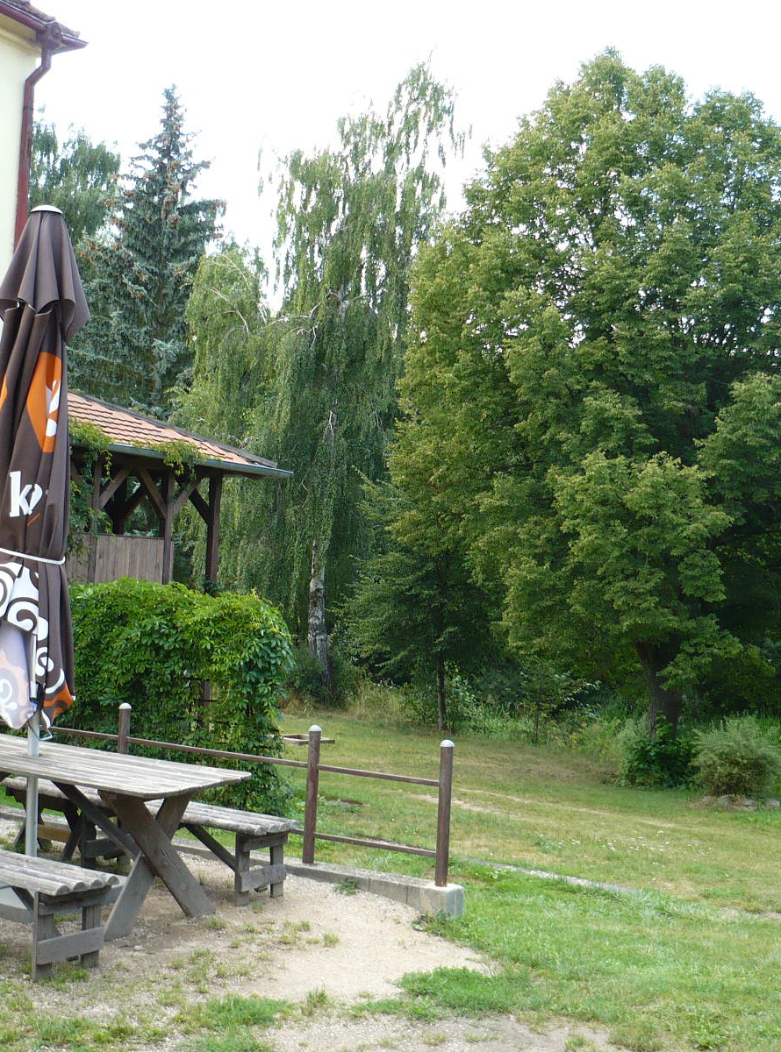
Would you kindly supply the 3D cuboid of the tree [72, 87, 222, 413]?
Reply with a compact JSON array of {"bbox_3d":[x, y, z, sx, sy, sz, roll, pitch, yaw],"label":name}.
[{"bbox_3d":[-4.482,-2.639,26.823,5.200,11.454,5.200,3,-2,0],"label":"tree"}]

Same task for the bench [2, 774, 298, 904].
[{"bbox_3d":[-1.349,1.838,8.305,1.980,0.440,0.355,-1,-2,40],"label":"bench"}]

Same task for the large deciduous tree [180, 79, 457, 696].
[{"bbox_3d":[-1.417,-2.802,28.000,5.668,12.548,5.300,1,-2,0],"label":"large deciduous tree"}]

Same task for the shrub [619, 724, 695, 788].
[{"bbox_3d":[2.703,2.325,14.397,0.708,0.634,0.693,1,-2,0],"label":"shrub"}]

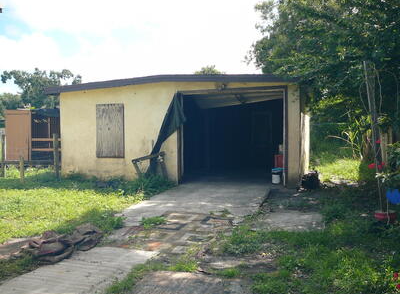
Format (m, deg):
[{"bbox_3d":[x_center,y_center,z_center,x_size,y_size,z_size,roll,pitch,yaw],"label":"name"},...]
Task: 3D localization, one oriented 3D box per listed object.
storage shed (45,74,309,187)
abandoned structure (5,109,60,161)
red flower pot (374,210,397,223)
[{"bbox_3d":[0.237,-0.638,13.245,6.900,2.680,7.000,1,3,17],"label":"storage shed"},{"bbox_3d":[-5.650,-0.448,15.396,2.600,1.930,2.000,0,3,5],"label":"abandoned structure"},{"bbox_3d":[2.760,1.028,6.007,0.310,0.160,0.310,0,3,0],"label":"red flower pot"}]

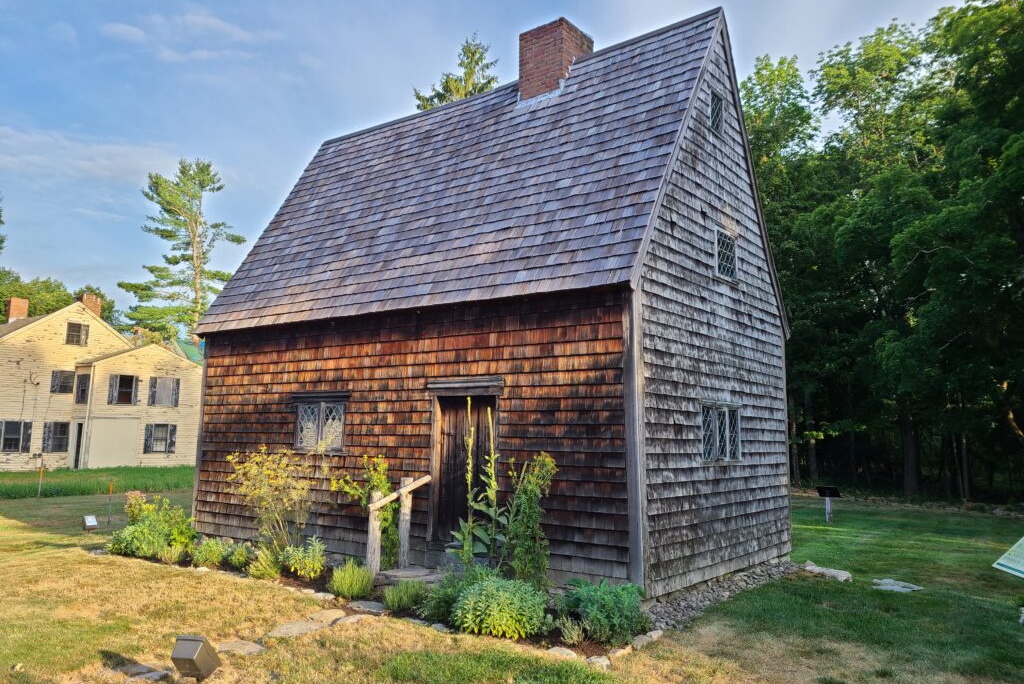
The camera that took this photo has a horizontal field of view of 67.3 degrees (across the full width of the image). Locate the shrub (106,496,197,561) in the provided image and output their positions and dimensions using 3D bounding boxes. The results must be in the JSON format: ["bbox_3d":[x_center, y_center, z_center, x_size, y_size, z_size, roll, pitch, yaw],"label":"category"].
[{"bbox_3d":[-4.894,2.516,10.513,1.100,0.760,0.880,-5,-9,37],"label":"shrub"}]

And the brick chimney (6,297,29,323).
[{"bbox_3d":[-25.644,-1.686,39.900,0.500,1.380,0.880,-5,-9,37],"label":"brick chimney"}]

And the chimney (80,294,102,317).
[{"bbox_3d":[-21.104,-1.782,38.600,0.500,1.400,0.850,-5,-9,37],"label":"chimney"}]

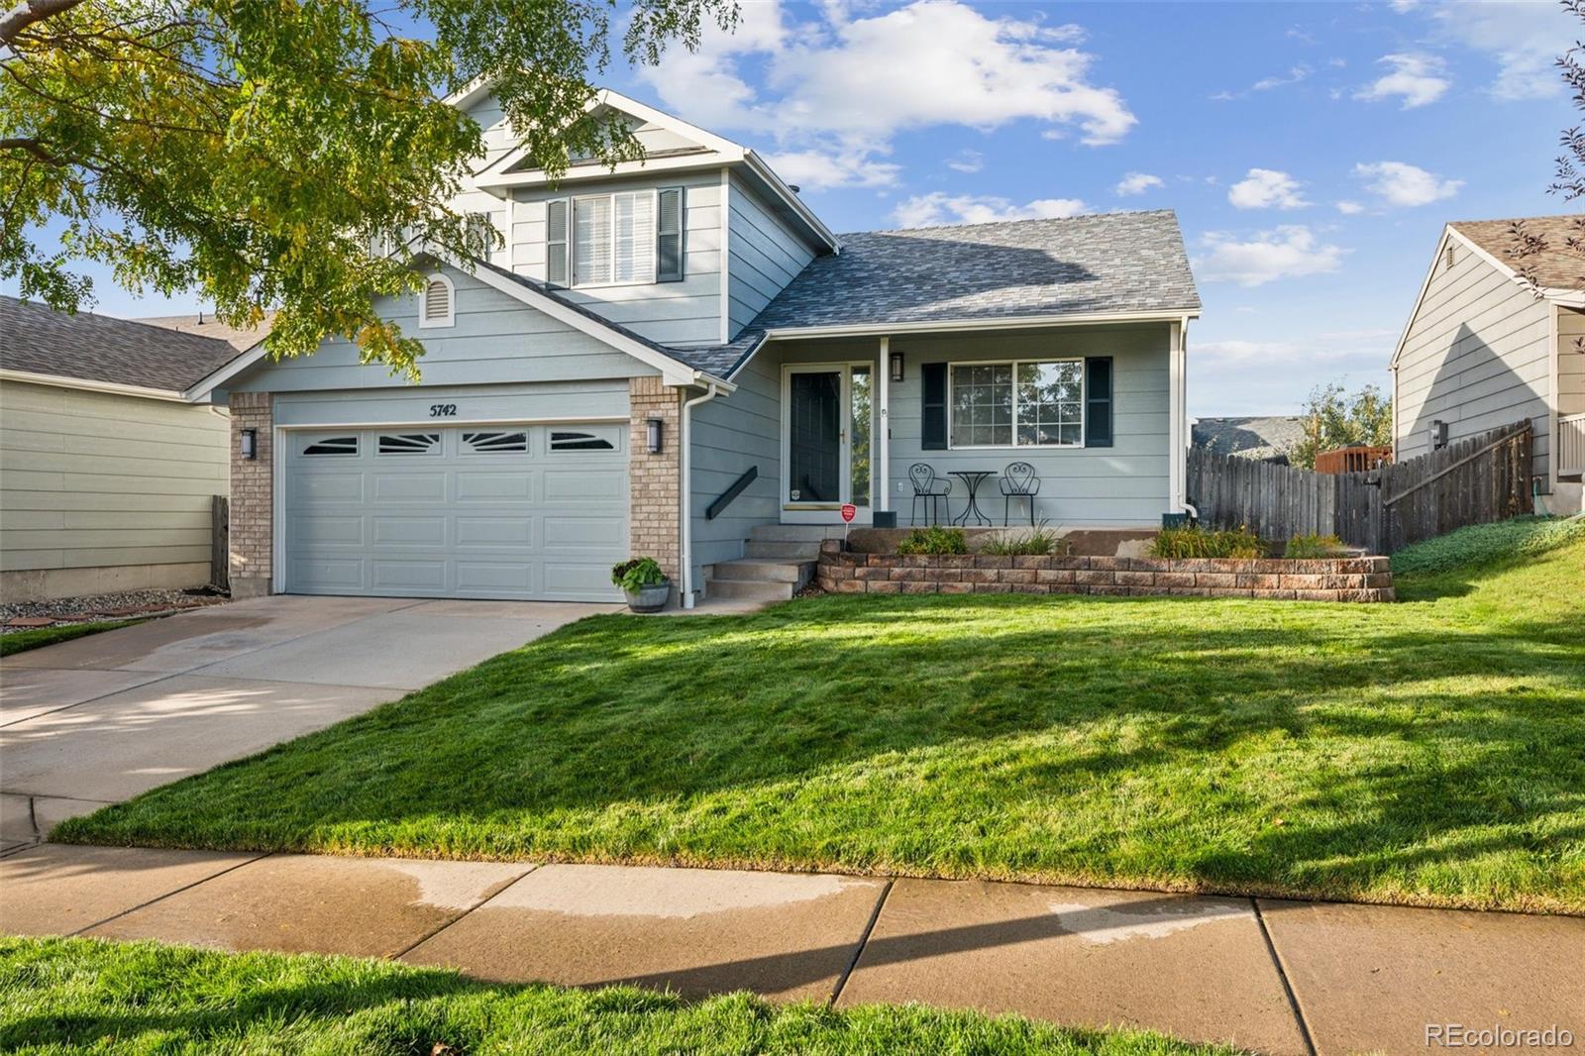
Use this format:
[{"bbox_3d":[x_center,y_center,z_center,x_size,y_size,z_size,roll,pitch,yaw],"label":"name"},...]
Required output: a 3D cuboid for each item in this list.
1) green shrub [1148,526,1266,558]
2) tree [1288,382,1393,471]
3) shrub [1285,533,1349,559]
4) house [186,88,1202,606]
[{"bbox_3d":[4.799,0.153,12.164,1.280,0.430,0.750,0,0,17],"label":"green shrub"},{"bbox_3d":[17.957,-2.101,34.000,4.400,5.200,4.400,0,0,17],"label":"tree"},{"bbox_3d":[5.894,0.203,11.813,0.680,0.320,0.600,0,0,17],"label":"shrub"},{"bbox_3d":[-0.017,-2.820,17.952,12.430,7.250,12.950,0,0,17],"label":"house"}]

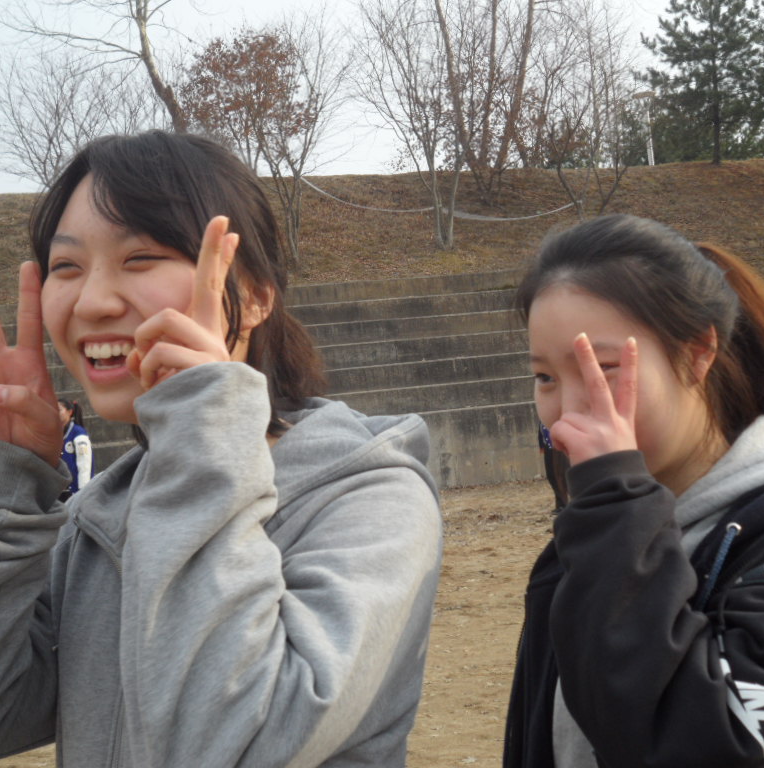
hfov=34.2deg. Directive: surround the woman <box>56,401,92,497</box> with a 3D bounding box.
[{"bbox_3d":[-2.678,0.934,11.000,0.310,1.600,0.460,-5,0,-39],"label":"woman"}]

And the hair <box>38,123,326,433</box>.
[{"bbox_3d":[-0.159,-0.078,0.970,0.205,0.260,0.235,-5,0,24],"label":"hair"}]

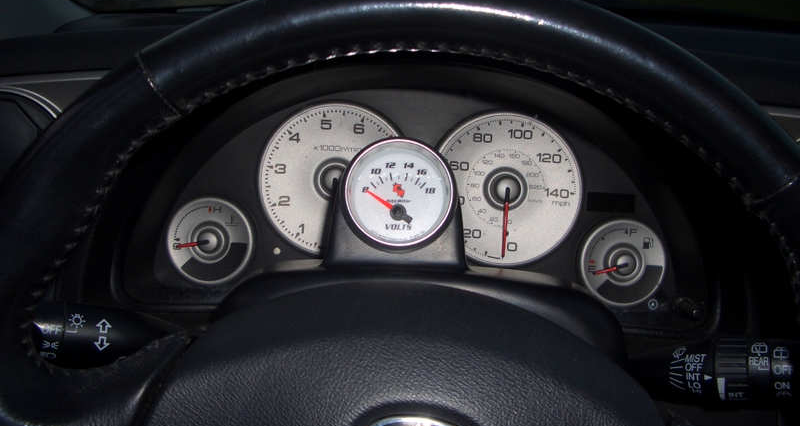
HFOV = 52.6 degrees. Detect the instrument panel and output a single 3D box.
[{"bbox_3d":[0.014,-0.013,0.518,0.370,0.163,0.085,3,0,0],"label":"instrument panel"}]

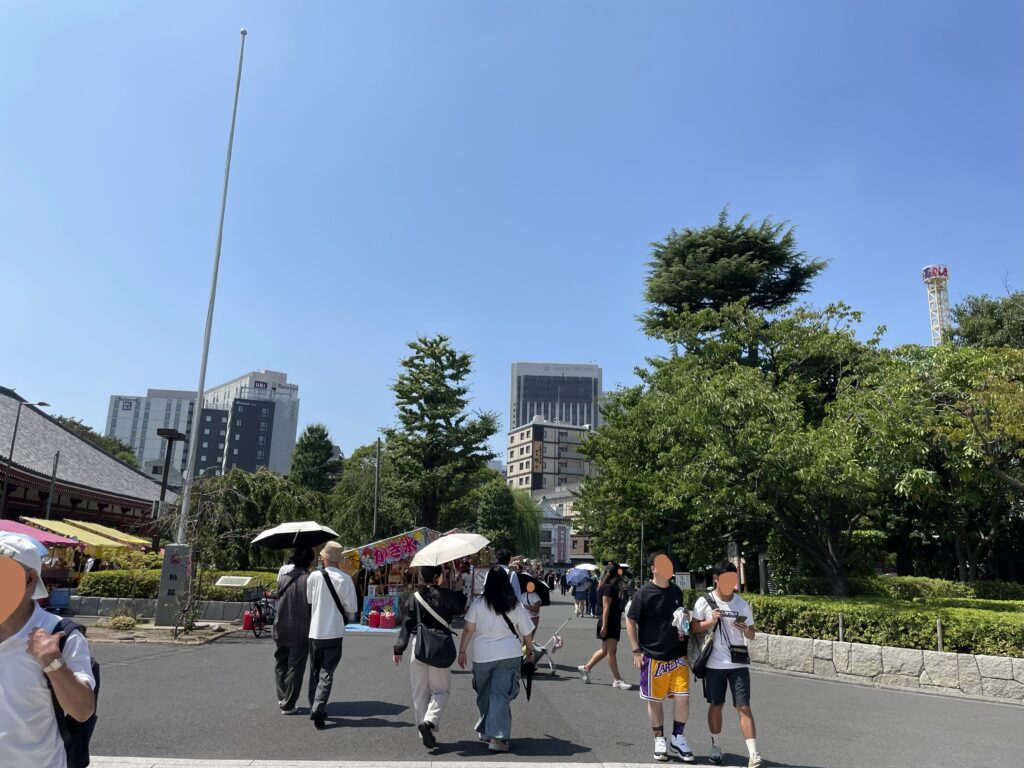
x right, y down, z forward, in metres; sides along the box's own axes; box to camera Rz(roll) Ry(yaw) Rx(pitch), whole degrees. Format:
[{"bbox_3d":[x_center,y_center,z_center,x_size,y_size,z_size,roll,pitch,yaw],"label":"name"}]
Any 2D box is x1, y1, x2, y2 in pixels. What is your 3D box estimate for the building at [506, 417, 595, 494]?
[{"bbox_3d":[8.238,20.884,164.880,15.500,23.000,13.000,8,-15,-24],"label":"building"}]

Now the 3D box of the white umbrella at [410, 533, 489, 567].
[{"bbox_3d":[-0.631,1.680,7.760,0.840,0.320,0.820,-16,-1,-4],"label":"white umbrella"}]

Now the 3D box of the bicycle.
[{"bbox_3d":[-4.991,4.684,15.811,0.580,1.050,1.720,1,-13,2],"label":"bicycle"}]

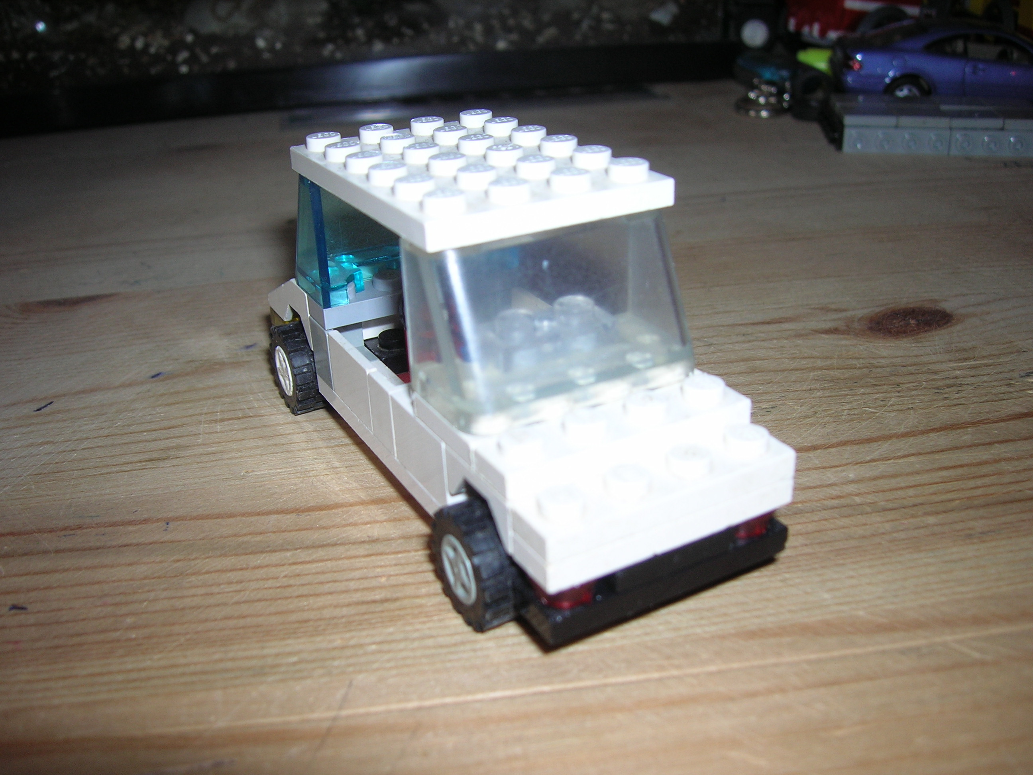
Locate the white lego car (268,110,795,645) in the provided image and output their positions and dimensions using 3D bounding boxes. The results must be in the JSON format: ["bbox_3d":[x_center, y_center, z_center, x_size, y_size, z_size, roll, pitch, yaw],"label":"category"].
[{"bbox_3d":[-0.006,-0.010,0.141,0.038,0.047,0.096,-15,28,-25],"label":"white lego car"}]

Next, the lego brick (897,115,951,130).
[{"bbox_3d":[0.129,-0.086,0.323,0.016,0.003,0.012,3,26,11],"label":"lego brick"}]

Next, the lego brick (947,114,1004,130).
[{"bbox_3d":[0.144,-0.084,0.320,0.016,0.003,0.012,3,26,11],"label":"lego brick"}]

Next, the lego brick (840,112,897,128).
[{"bbox_3d":[0.113,-0.087,0.326,0.016,0.003,0.012,3,26,11],"label":"lego brick"}]

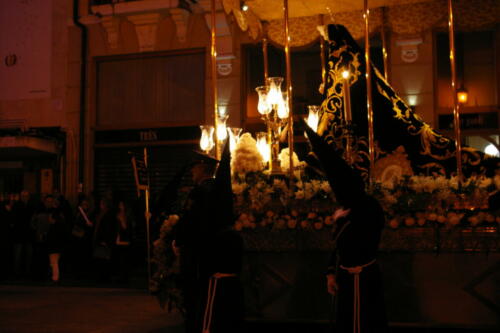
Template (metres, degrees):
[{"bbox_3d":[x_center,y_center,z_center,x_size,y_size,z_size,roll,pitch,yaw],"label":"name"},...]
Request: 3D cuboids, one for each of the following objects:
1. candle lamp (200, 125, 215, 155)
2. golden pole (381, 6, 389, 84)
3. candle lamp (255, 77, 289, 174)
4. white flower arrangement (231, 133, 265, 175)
[{"bbox_3d":[-0.517,-0.328,7.769,0.165,0.350,0.165,-2,-5,0],"label":"candle lamp"},{"bbox_3d":[1.922,-0.989,8.883,0.050,2.540,0.050,-3,-5,17],"label":"golden pole"},{"bbox_3d":[0.269,-0.501,7.809,0.420,1.200,0.420,-3,-5,17],"label":"candle lamp"},{"bbox_3d":[-0.028,-0.129,7.188,0.380,0.500,0.380,-2,-5,0],"label":"white flower arrangement"}]

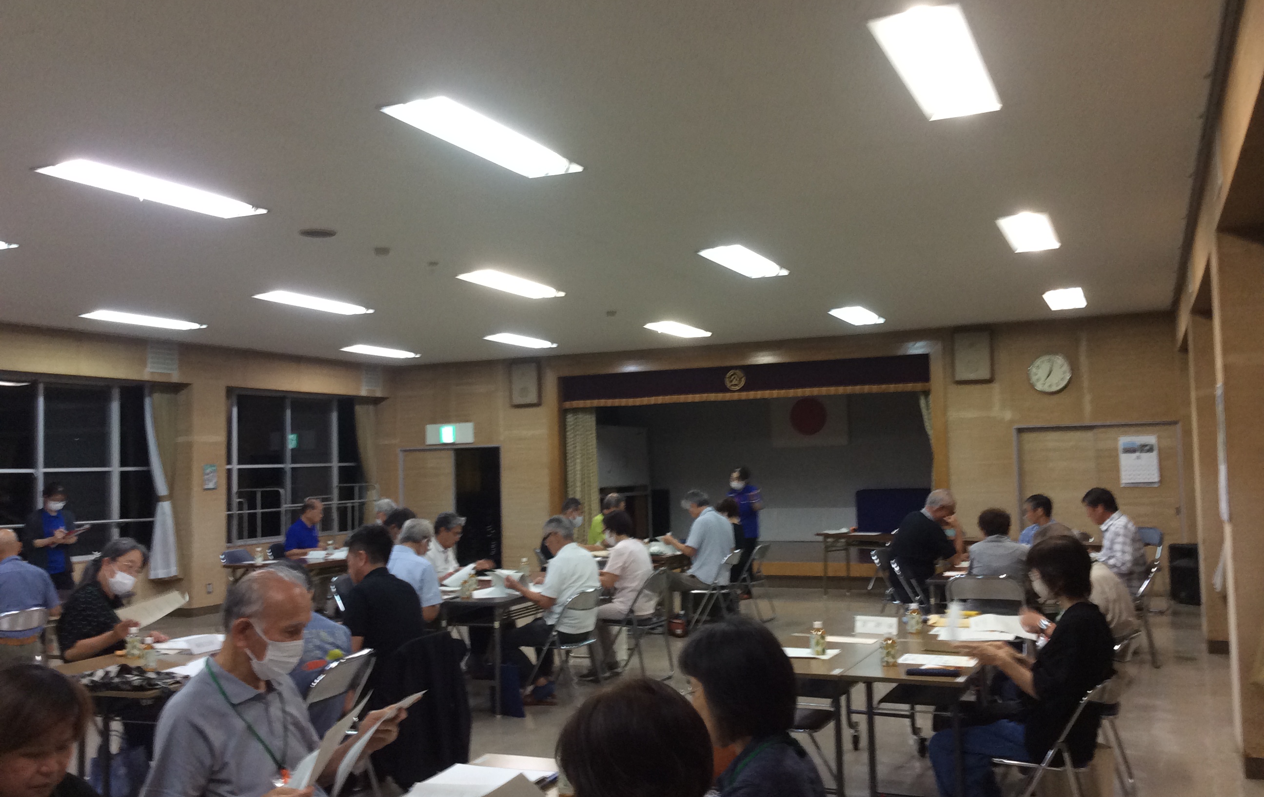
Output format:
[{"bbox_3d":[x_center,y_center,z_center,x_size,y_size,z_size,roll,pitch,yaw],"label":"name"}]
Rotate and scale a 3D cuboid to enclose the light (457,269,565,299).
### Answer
[{"bbox_3d":[-0.959,-0.923,9.498,0.310,0.090,1.250,-3,-4,24],"label":"light"}]

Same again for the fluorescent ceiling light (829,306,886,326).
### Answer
[{"bbox_3d":[2.253,-0.847,11.710,0.300,0.080,1.260,-3,-4,24],"label":"fluorescent ceiling light"}]

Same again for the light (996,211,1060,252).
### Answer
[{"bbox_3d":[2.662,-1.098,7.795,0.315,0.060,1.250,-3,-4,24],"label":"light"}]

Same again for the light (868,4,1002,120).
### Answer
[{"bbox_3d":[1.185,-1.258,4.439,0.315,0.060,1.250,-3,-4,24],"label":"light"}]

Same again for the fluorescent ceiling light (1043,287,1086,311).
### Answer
[{"bbox_3d":[4.044,-0.939,10.892,0.300,0.080,1.260,-3,-4,24],"label":"fluorescent ceiling light"}]

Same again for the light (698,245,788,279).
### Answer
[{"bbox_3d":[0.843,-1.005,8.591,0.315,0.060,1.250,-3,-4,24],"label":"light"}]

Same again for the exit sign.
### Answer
[{"bbox_3d":[-2.447,0.482,15.793,0.767,0.273,0.070,-3,-4,24],"label":"exit sign"}]

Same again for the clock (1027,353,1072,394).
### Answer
[{"bbox_3d":[4.416,-0.261,12.331,0.430,0.430,0.060,-3,-4,24],"label":"clock"}]

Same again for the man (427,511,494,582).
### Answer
[{"bbox_3d":[-1.180,1.400,8.251,0.740,1.190,0.500,-3,-4,26],"label":"man"}]

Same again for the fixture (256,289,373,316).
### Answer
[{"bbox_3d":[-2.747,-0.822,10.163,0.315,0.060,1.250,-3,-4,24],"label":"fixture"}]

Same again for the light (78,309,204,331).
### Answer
[{"bbox_3d":[-4.496,-0.737,10.788,0.300,0.080,1.260,-3,-4,24],"label":"light"}]

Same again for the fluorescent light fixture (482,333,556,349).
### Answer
[{"bbox_3d":[-1.290,-0.667,13.731,0.310,0.090,1.250,-3,-4,24],"label":"fluorescent light fixture"}]

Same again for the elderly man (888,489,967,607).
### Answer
[{"bbox_3d":[2.366,1.347,9.120,0.750,1.260,0.500,-2,-4,17],"label":"elderly man"}]

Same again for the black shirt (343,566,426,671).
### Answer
[{"bbox_3d":[-1.174,1.098,5.518,0.300,0.590,0.460,-4,-4,39],"label":"black shirt"}]

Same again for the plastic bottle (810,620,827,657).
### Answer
[{"bbox_3d":[0.756,0.972,4.739,0.065,0.134,0.065,-3,-4,24],"label":"plastic bottle"}]

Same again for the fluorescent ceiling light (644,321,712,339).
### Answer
[{"bbox_3d":[0.534,-0.760,12.936,0.310,0.090,1.250,-3,-4,24],"label":"fluorescent ceiling light"}]

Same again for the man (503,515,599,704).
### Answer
[{"bbox_3d":[-0.517,1.361,7.599,0.770,1.200,0.480,-3,-4,30],"label":"man"}]

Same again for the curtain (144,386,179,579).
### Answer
[{"bbox_3d":[-5.053,0.879,12.548,0.170,2.060,0.380,-3,-4,24],"label":"curtain"}]

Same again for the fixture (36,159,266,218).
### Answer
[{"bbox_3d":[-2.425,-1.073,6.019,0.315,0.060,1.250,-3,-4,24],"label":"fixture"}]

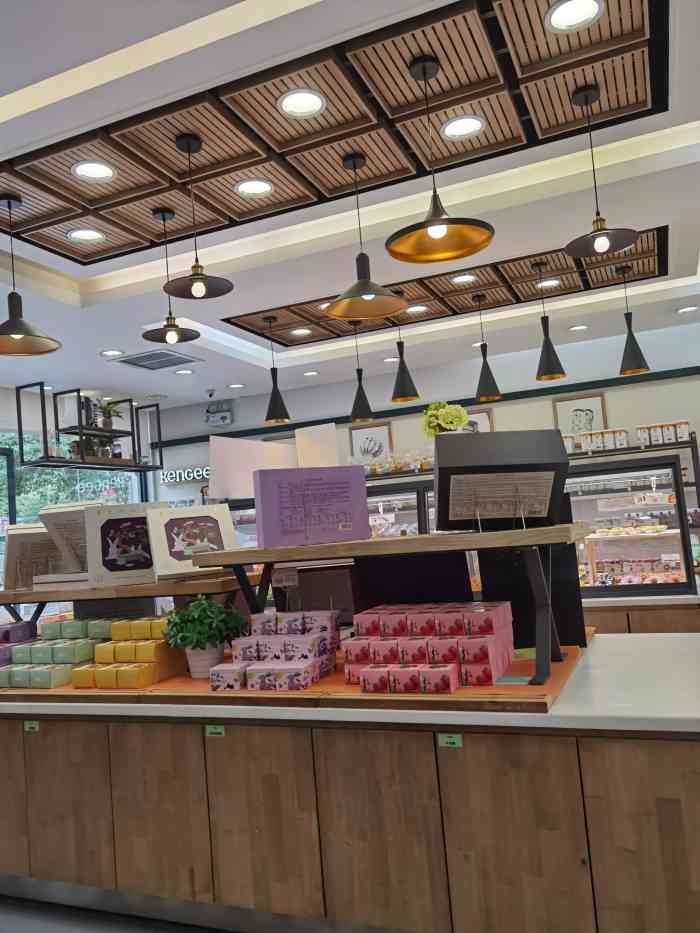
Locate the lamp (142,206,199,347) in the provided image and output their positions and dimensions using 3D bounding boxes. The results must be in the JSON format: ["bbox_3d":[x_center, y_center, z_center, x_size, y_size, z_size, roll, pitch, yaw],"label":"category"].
[{"bbox_3d":[-0.820,-0.854,3.266,0.260,0.618,0.260,-7,-6,22],"label":"lamp"}]

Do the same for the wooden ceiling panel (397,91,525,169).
[{"bbox_3d":[0.485,-1.460,3.120,0.450,0.055,0.477,-7,-6,22],"label":"wooden ceiling panel"}]

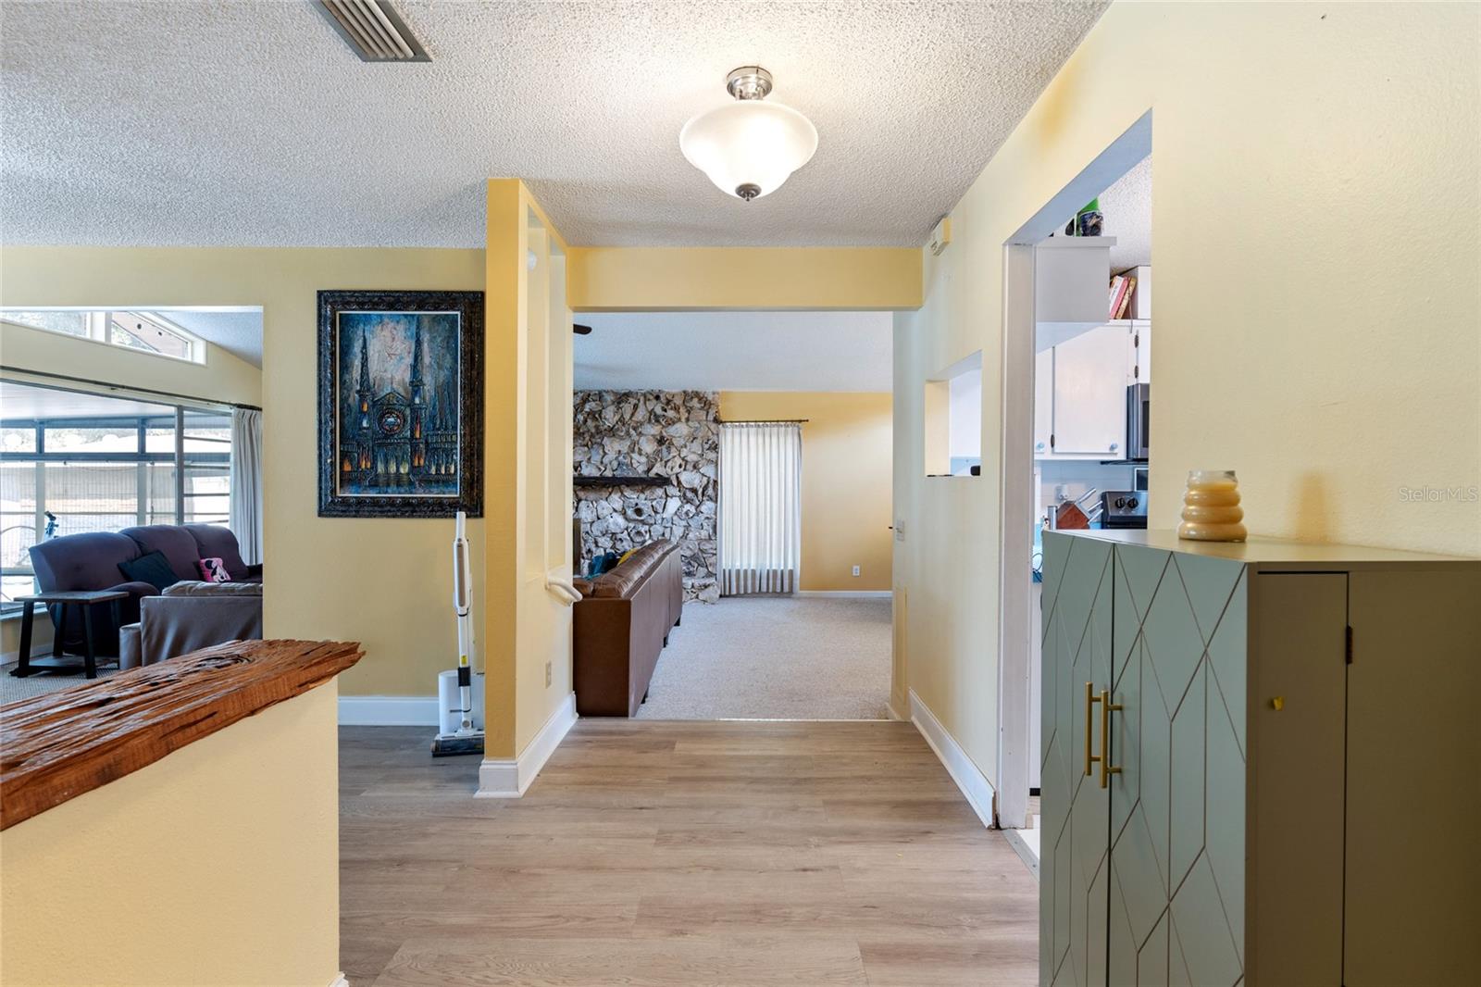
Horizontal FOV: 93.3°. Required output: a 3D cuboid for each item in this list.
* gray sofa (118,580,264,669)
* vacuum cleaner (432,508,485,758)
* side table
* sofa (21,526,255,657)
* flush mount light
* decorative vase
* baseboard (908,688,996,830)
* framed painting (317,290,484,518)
[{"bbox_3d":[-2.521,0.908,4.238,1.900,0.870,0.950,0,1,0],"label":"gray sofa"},{"bbox_3d":[-1.278,0.638,3.351,0.270,1.100,0.340,0,1,-6],"label":"vacuum cleaner"},{"bbox_3d":[-5.008,1.052,5.287,0.570,0.540,0.480,0,1,-6],"label":"side table"},{"bbox_3d":[-5.233,0.815,6.725,1.020,0.980,2.200,0,1,0],"label":"sofa"},{"bbox_3d":[0.026,-1.041,2.064,0.411,0.365,0.411,0,1,0],"label":"flush mount light"},{"bbox_3d":[0.790,0.019,1.173,0.096,0.115,0.096,0,1,0],"label":"decorative vase"},{"bbox_3d":[0.900,1.128,3.090,0.025,0.145,1.190,0,1,0],"label":"baseboard"},{"bbox_3d":[-1.703,-0.449,3.510,0.840,1.145,0.050,0,1,0],"label":"framed painting"}]

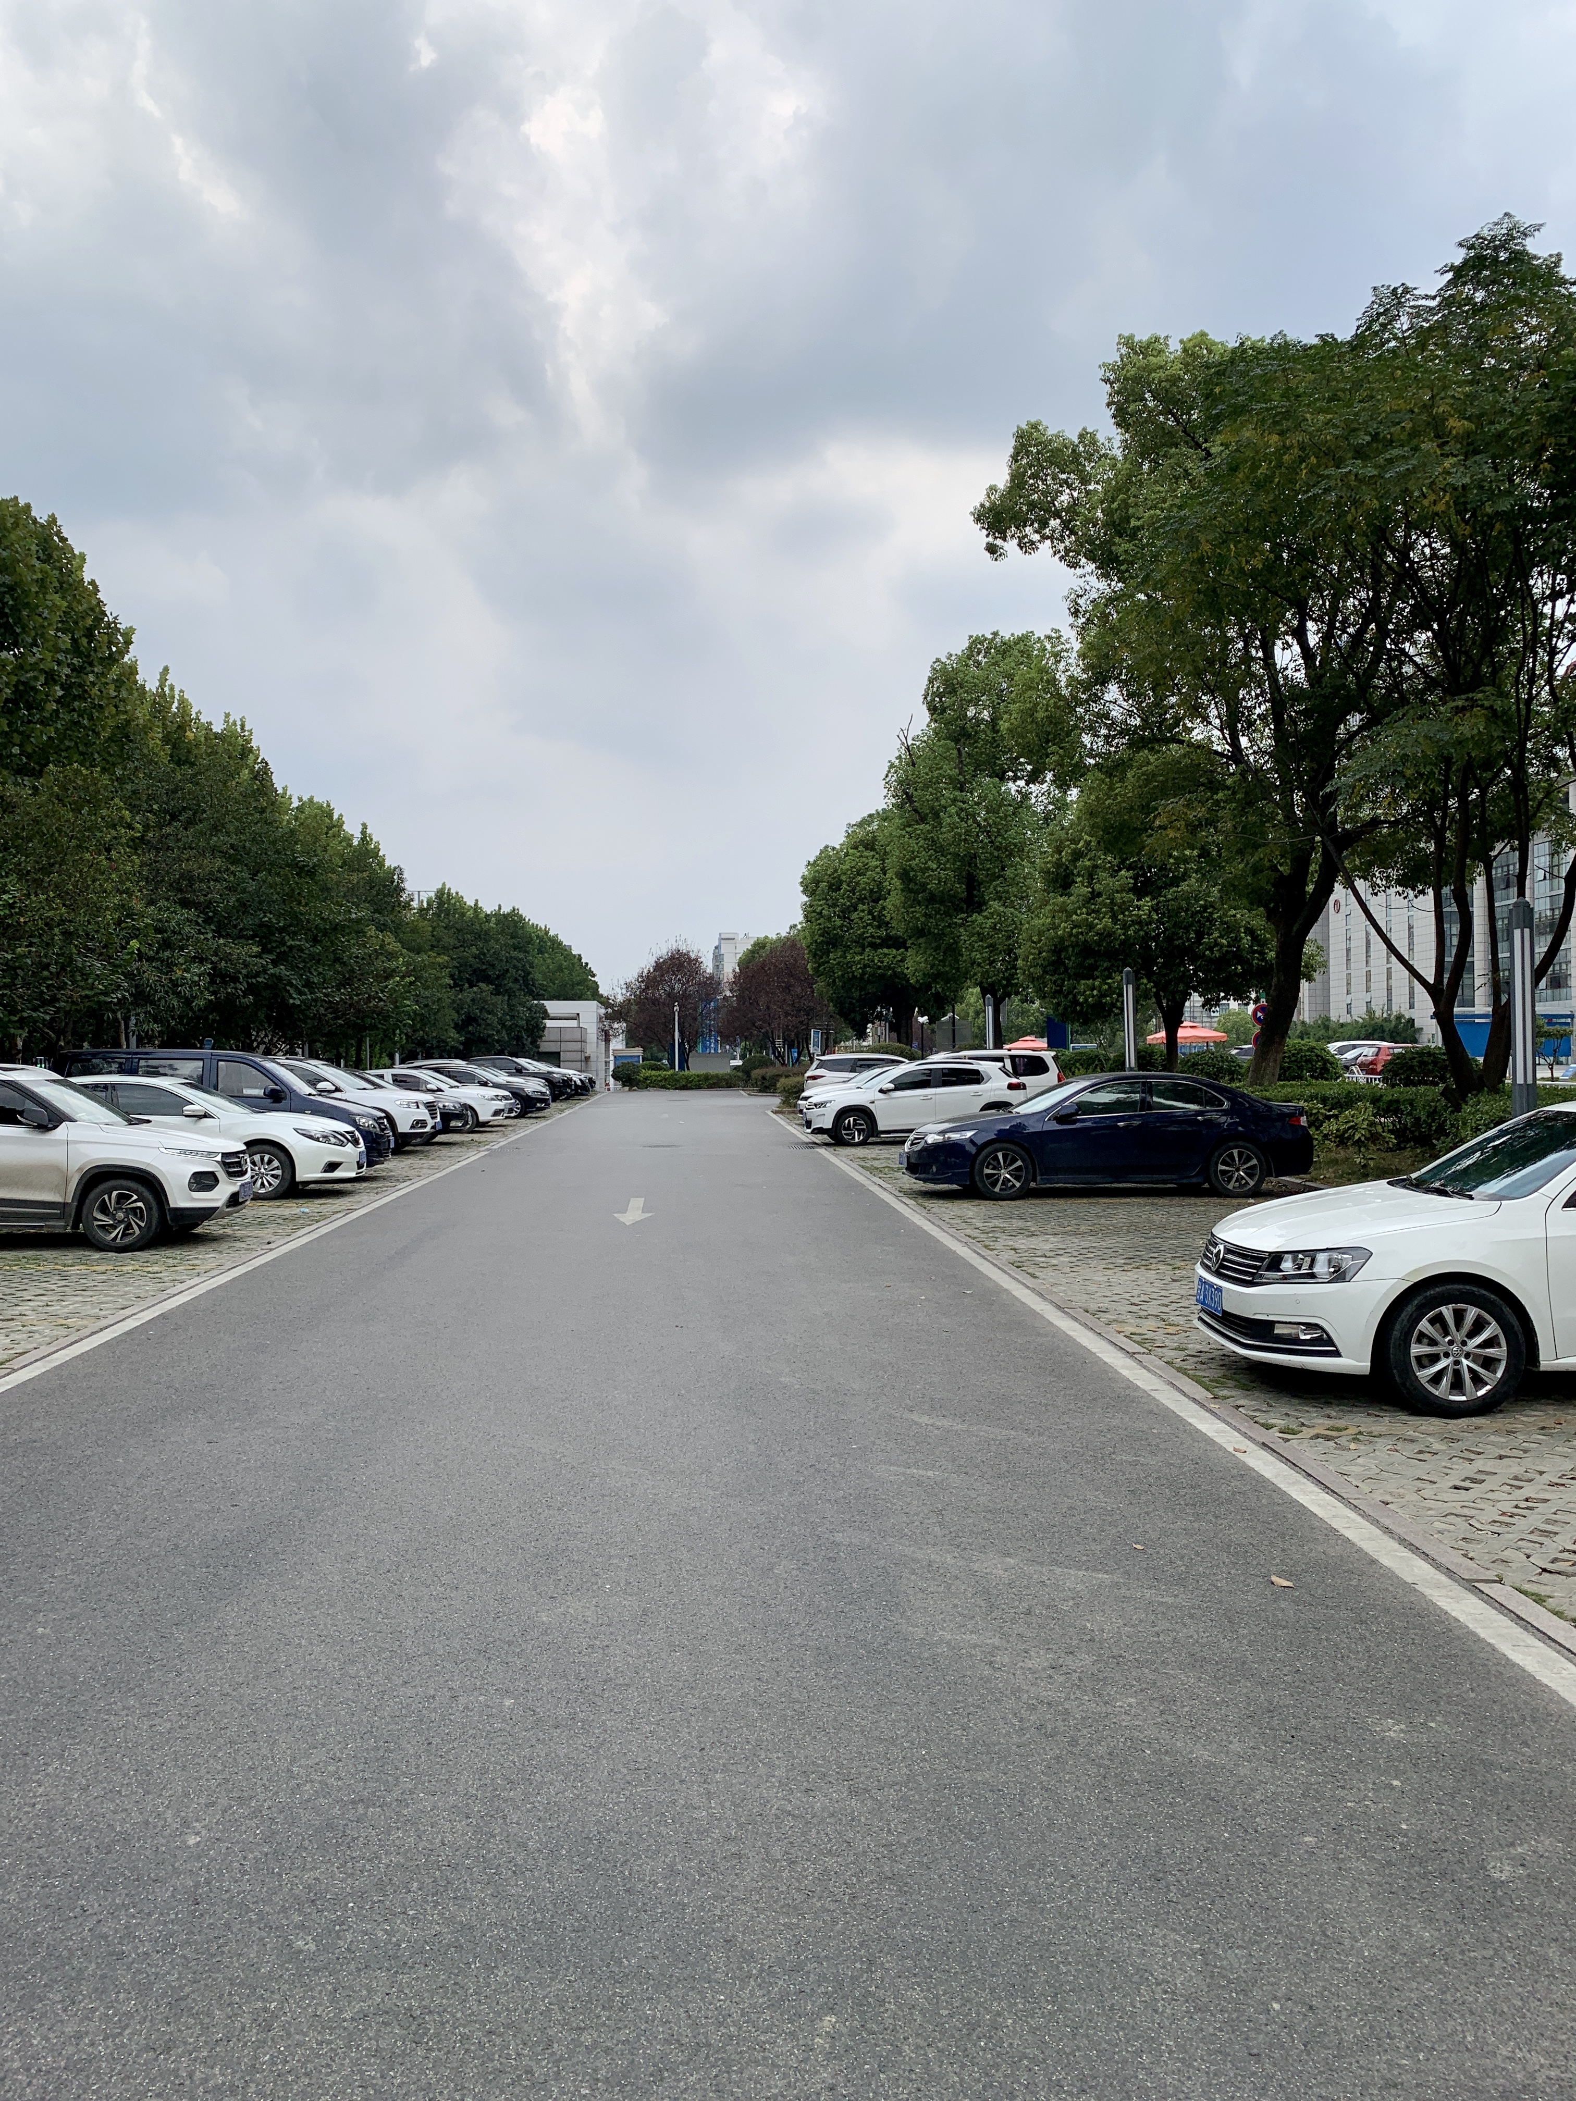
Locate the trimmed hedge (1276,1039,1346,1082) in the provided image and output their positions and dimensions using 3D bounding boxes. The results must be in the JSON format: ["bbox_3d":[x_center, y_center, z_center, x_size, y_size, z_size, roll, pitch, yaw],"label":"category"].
[{"bbox_3d":[10.601,0.608,32.000,1.420,1.600,1.420,-1,0,-4],"label":"trimmed hedge"}]

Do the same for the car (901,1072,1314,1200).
[{"bbox_3d":[3.830,0.976,19.100,4.720,1.440,1.840,-1,0,-2],"label":"car"}]

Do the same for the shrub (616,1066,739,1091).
[{"bbox_3d":[-5.441,1.424,77.500,6.100,1.020,1.200,-1,0,-4],"label":"shrub"}]

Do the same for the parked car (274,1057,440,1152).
[{"bbox_3d":[-8.780,0.996,29.300,4.500,1.700,1.830,-1,0,-4],"label":"parked car"}]

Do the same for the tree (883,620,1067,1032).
[{"bbox_3d":[5.874,-5.463,47.997,6.000,14.499,6.000,0,0,-4],"label":"tree"}]

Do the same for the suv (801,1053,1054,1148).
[{"bbox_3d":[2.454,0.979,30.510,4.280,1.570,1.770,0,0,-4],"label":"suv"}]

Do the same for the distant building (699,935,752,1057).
[{"bbox_3d":[-15.103,-15.138,440.000,15.000,36.000,16.000,-1,0,-3],"label":"distant building"}]

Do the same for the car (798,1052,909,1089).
[{"bbox_3d":[2.849,0.950,41.267,4.800,1.680,1.820,0,0,-4],"label":"car"}]

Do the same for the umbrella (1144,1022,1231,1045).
[{"bbox_3d":[14.953,0.354,59.088,2.950,2.798,2.950,0,0,-4],"label":"umbrella"}]

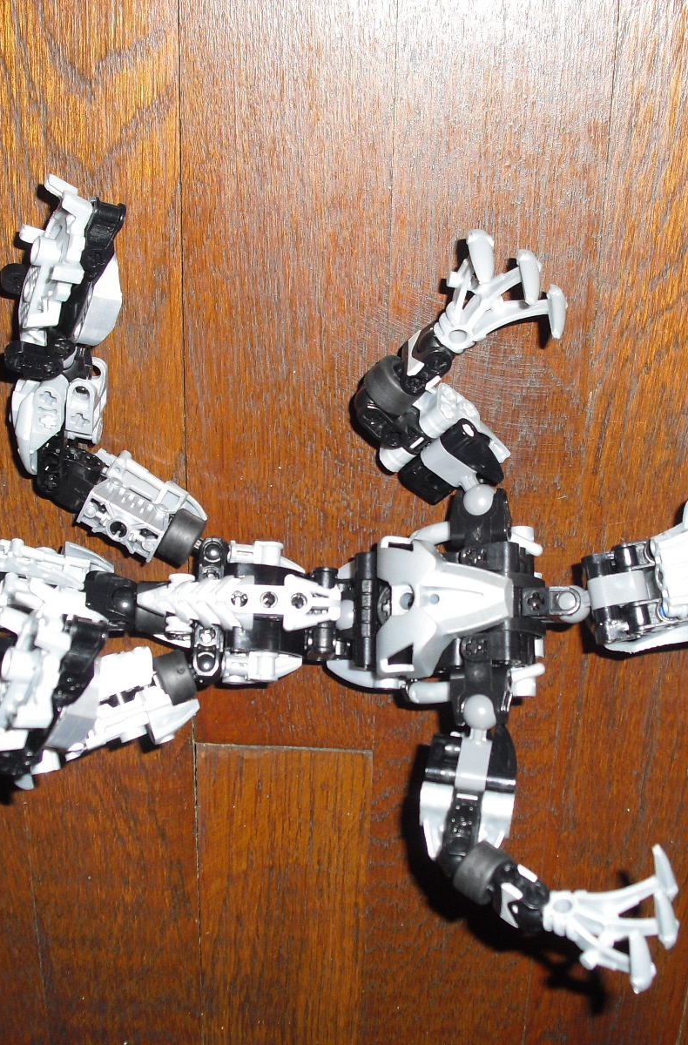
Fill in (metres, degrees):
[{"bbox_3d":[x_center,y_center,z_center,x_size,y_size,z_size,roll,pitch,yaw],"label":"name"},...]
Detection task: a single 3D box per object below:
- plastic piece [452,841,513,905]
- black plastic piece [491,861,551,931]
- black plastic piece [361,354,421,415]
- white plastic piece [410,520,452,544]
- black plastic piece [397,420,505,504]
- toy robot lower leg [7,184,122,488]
[{"bbox_3d":[0.037,0.094,0.387,0.009,0.014,0.014,36,90,18],"label":"plastic piece"},{"bbox_3d":[0.047,0.099,0.382,0.017,0.013,0.013,36,95,18],"label":"black plastic piece"},{"bbox_3d":[0.013,-0.038,0.401,0.009,0.014,0.014,-43,90,16],"label":"black plastic piece"},{"bbox_3d":[0.024,0.003,0.399,0.011,0.006,0.006,-5,76,-1],"label":"white plastic piece"},{"bbox_3d":[0.030,-0.017,0.405,0.017,0.013,0.024,34,112,-10],"label":"black plastic piece"},{"bbox_3d":[-0.076,-0.052,0.396,0.031,0.036,0.083,10,114,-1],"label":"toy robot lower leg"}]

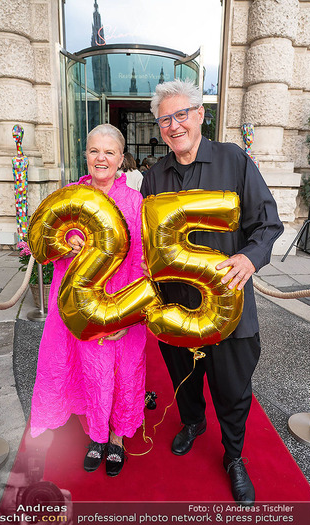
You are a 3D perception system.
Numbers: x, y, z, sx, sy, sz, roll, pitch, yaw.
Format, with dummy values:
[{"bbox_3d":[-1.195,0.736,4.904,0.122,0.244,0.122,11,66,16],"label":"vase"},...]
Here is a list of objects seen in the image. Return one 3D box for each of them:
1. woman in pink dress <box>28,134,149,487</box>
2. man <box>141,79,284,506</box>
[{"bbox_3d":[-0.340,0.226,1.750,0.580,1.680,0.450,0,12,-5],"label":"woman in pink dress"},{"bbox_3d":[0.257,0.155,1.706,0.630,1.860,0.500,4,13,14],"label":"man"}]

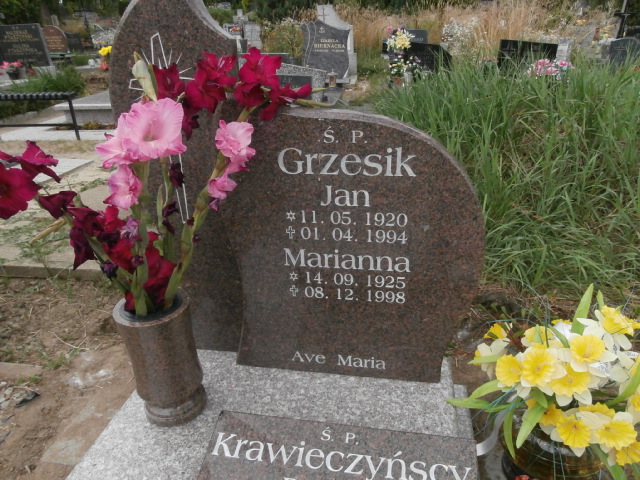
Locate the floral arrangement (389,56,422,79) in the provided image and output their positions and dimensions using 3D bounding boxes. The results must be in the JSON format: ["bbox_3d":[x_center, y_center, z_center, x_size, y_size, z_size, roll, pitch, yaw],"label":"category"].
[{"bbox_3d":[1.137,-2.287,5.900,0.420,0.310,0.320,5,26,15],"label":"floral arrangement"}]

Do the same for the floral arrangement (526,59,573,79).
[{"bbox_3d":[2.909,-2.158,5.600,0.570,0.280,0.360,11,28,27],"label":"floral arrangement"}]

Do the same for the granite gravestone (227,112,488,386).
[{"bbox_3d":[0.074,0.027,1.149,0.650,0.725,0.106,2,24,10],"label":"granite gravestone"}]

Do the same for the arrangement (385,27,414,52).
[{"bbox_3d":[1.057,-2.659,5.900,0.380,0.360,0.320,5,26,15],"label":"arrangement"}]

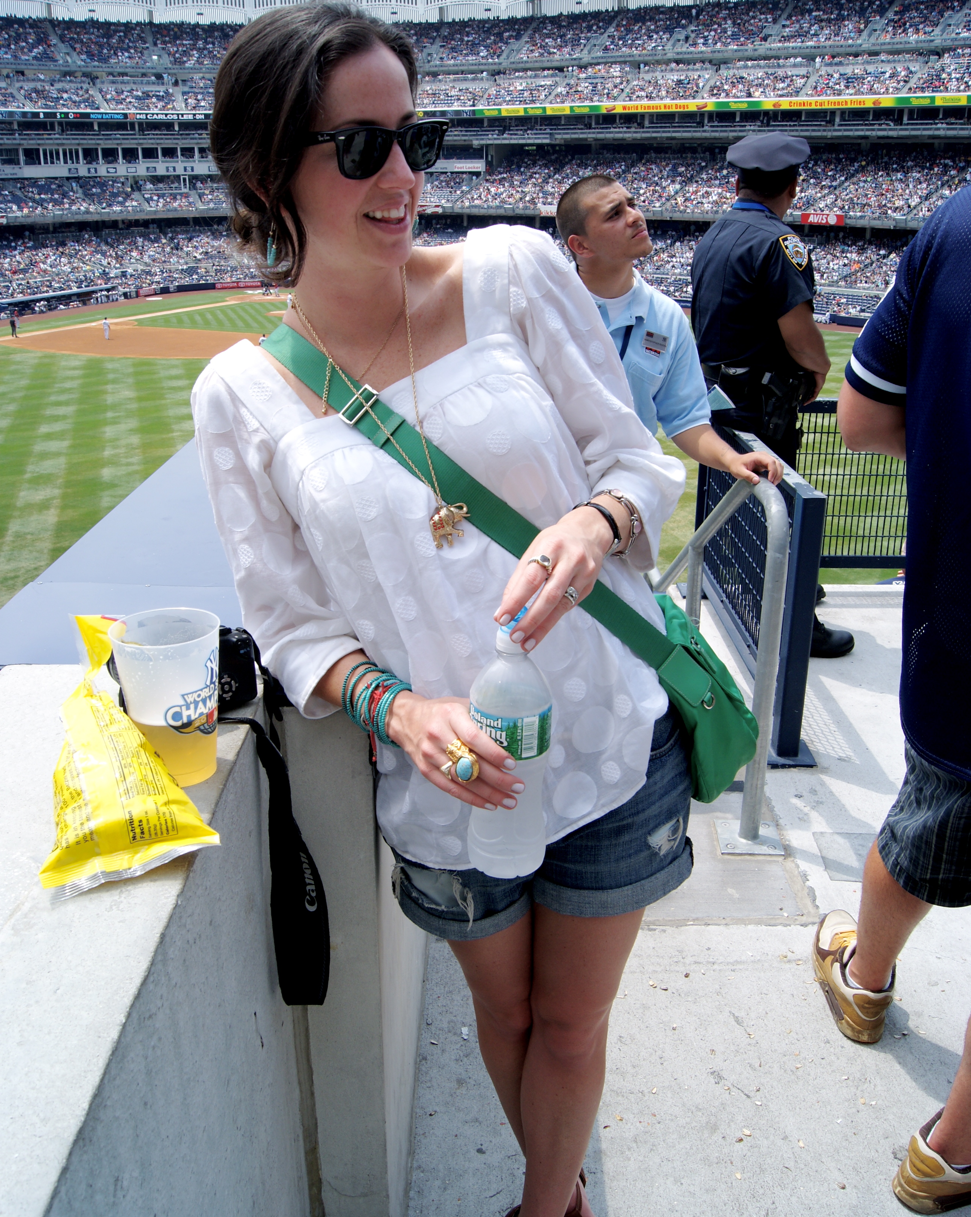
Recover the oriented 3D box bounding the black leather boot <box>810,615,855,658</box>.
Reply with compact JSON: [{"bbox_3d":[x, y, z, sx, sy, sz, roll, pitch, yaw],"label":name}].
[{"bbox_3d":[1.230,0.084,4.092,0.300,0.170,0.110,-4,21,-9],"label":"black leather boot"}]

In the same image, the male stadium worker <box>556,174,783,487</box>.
[{"bbox_3d":[0.400,-0.264,3.005,0.600,1.750,0.480,-6,22,-15],"label":"male stadium worker"}]

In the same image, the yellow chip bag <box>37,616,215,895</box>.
[{"bbox_3d":[-0.355,0.126,1.039,0.155,0.243,0.070,-5,-20,-27],"label":"yellow chip bag"}]

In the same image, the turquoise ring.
[{"bbox_3d":[-0.019,0.130,0.925,0.029,0.037,0.030,-21,0,-9],"label":"turquoise ring"}]

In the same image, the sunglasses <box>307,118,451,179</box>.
[{"bbox_3d":[-0.137,-0.446,1.063,0.148,0.052,0.147,15,32,38],"label":"sunglasses"}]

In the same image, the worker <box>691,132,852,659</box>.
[{"bbox_3d":[1.040,-0.736,3.927,0.530,1.820,0.550,-11,24,-26],"label":"worker"}]

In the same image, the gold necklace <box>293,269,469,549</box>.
[{"bbox_3d":[-0.108,-0.206,1.090,0.180,0.270,0.210,-6,21,2],"label":"gold necklace"}]

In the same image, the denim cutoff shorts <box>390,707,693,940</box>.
[{"bbox_3d":[0.062,0.199,1.308,0.380,0.290,0.270,-5,21,4],"label":"denim cutoff shorts"}]

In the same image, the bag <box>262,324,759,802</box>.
[{"bbox_3d":[0.033,-0.046,1.220,0.520,0.570,0.300,0,21,0],"label":"bag"}]

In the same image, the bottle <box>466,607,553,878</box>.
[{"bbox_3d":[0.021,0.118,0.965,0.073,0.238,0.073,0,21,0],"label":"bottle"}]

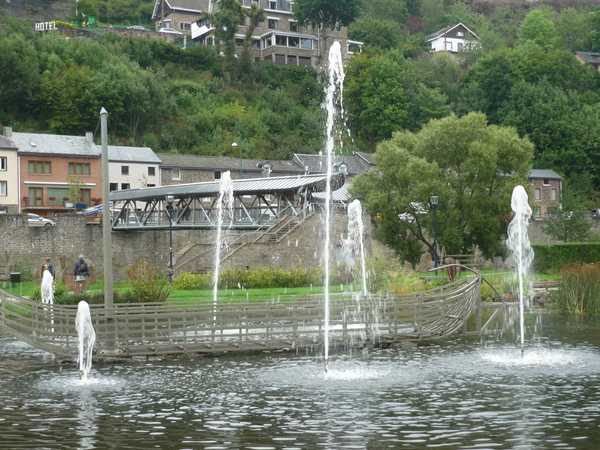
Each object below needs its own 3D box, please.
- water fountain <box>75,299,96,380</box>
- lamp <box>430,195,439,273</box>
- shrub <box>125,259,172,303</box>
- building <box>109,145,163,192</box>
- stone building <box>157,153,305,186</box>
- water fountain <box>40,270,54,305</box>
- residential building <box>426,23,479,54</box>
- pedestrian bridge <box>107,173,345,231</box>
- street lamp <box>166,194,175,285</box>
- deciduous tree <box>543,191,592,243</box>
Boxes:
[{"bbox_3d":[-4.793,2.606,21.300,0.500,1.770,0.500,-1,0,0],"label":"water fountain"},{"bbox_3d":[7.834,0.555,55.200,0.450,4.600,0.450,-1,0,0],"label":"lamp"},{"bbox_3d":[-6.039,2.186,38.000,1.900,1.750,1.700,-1,0,0],"label":"shrub"},{"bbox_3d":[-20.312,-4.009,105.381,7.800,9.000,6.500,-1,0,-44],"label":"building"},{"bbox_3d":[-9.614,-3.916,115.570,22.290,8.500,6.500,-1,0,-44],"label":"stone building"},{"bbox_3d":[-7.666,2.464,29.000,0.450,2.050,0.450,-1,0,0],"label":"water fountain"},{"bbox_3d":[29.950,-35.286,186.000,9.300,6.600,8.300,-1,0,-14],"label":"residential building"},{"bbox_3d":[-6.934,-1.288,74.473,3.300,3.500,31.400,-1,0,-35],"label":"pedestrian bridge"},{"bbox_3d":[-6.533,0.738,48.200,0.430,4.580,0.430,-1,0,0],"label":"street lamp"},{"bbox_3d":[20.204,0.059,72.000,3.600,5.150,3.500,-1,0,0],"label":"deciduous tree"}]

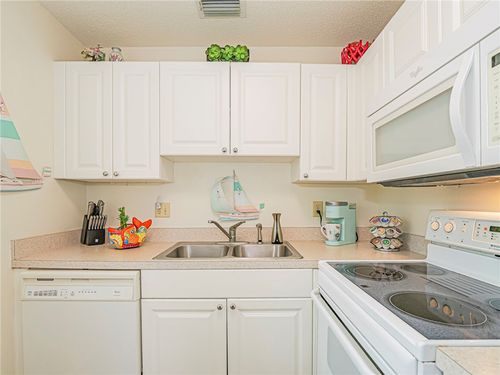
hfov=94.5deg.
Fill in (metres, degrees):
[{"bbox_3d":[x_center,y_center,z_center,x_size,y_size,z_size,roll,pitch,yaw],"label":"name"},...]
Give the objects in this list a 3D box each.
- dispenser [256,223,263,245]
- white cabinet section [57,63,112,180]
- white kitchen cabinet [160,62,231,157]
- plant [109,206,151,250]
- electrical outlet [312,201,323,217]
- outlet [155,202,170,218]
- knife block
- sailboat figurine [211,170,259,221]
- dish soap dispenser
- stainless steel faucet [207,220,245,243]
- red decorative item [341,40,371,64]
[{"bbox_3d":[0.072,0.323,1.670,0.045,0.155,0.055,0,-1,20],"label":"dispenser"},{"bbox_3d":[-1.076,-0.429,1.655,0.366,0.765,0.320,0,-2,-1],"label":"white cabinet section"},{"bbox_3d":[-0.356,-0.503,1.663,0.457,0.610,0.318,0,-1,-1],"label":"white kitchen cabinet"},{"bbox_3d":[-0.799,0.262,1.575,0.260,0.270,0.145,1,-1,-26],"label":"plant"},{"bbox_3d":[0.536,0.172,1.814,0.077,0.119,0.010,0,-1,-1],"label":"electrical outlet"},{"bbox_3d":[-0.682,0.177,1.799,0.116,0.117,0.012,0,-1,-1],"label":"outlet"},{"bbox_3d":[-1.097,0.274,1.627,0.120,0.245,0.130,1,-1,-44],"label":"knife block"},{"bbox_3d":[-0.116,0.066,1.801,0.375,0.400,0.030,0,-1,-1],"label":"sailboat figurine"},{"bbox_3d":[0.192,0.292,1.687,0.083,0.225,0.083,0,-1,-1],"label":"dish soap dispenser"},{"bbox_3d":[-0.169,0.319,1.633,0.250,0.165,0.110,1,-1,-42],"label":"stainless steel faucet"},{"bbox_3d":[0.762,-0.918,1.651,0.230,0.225,0.230,0,-1,-1],"label":"red decorative item"}]

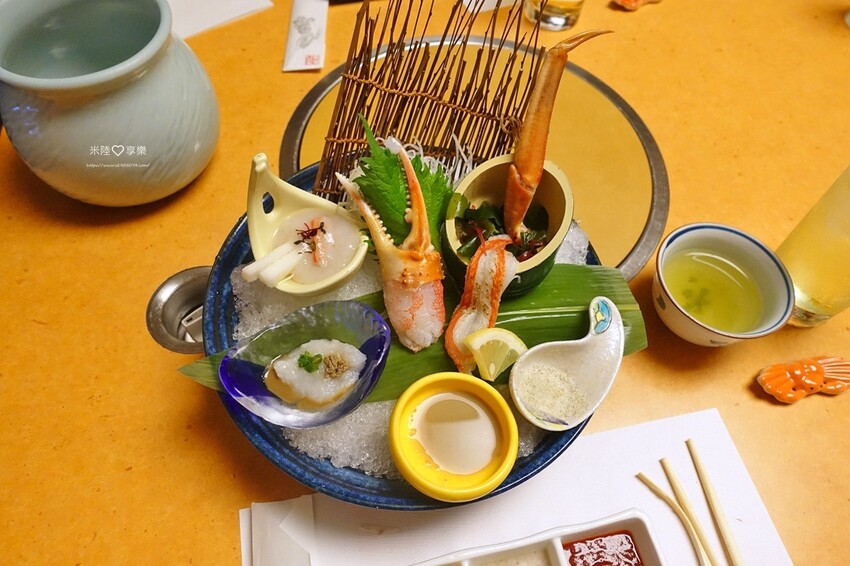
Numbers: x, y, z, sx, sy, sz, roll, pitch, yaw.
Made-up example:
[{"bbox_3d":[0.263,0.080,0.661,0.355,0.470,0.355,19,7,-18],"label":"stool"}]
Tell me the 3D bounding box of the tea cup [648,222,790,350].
[{"bbox_3d":[0.191,0.009,0.385,0.087,0.051,0.087,6,58,0],"label":"tea cup"}]

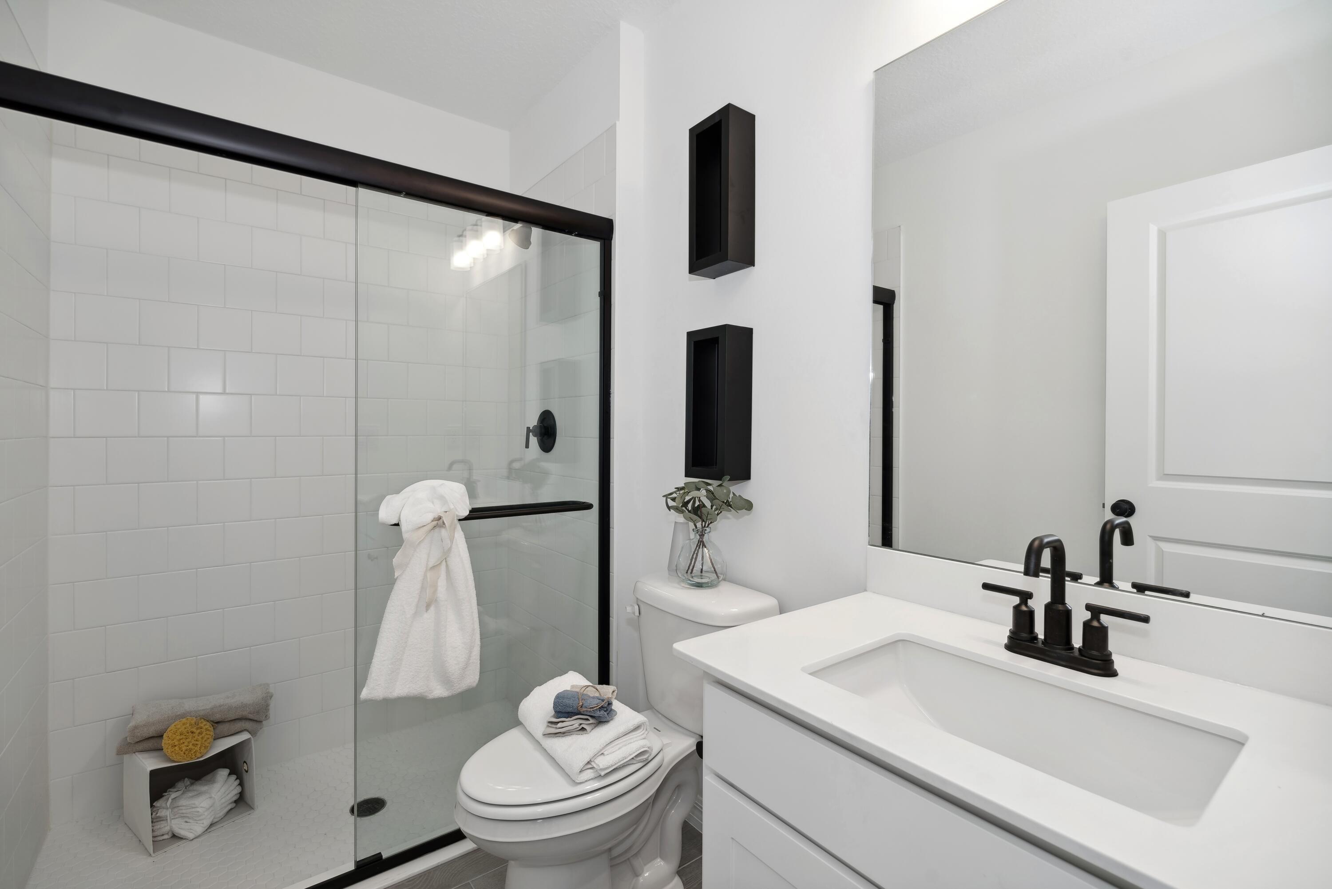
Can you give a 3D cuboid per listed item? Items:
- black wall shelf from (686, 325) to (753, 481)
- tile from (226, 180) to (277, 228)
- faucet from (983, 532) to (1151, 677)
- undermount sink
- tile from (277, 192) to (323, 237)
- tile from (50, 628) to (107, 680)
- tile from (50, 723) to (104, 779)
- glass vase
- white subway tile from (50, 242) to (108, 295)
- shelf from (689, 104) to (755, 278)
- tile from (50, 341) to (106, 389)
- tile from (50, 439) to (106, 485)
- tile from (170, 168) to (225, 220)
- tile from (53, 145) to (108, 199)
[{"bbox_3d":[0.144,-0.111,1.551,0.096,0.408,0.165,0,0,-36],"label":"black wall shelf"},{"bbox_3d":[-1.536,-0.882,2.061,0.151,0.152,0.009,0,0,-36],"label":"tile"},{"bbox_3d":[0.599,0.247,0.872,0.166,0.205,0.226,-1,2,-38],"label":"faucet"},{"bbox_3d":[0.422,0.415,0.705,0.280,0.160,0.440,0,0,-36],"label":"undermount sink"},{"bbox_3d":[-1.400,-0.881,2.132,0.152,0.152,0.010,-1,2,-37],"label":"tile"},{"bbox_3d":[-1.887,0.675,1.786,0.129,0.152,0.010,-1,2,-37],"label":"tile"},{"bbox_3d":[-1.888,0.985,1.786,0.129,0.152,0.010,-1,2,-37],"label":"tile"},{"bbox_3d":[0.100,0.320,1.612,0.145,0.152,0.145,0,1,0],"label":"glass vase"},{"bbox_3d":[-1.884,-0.563,1.786,0.129,0.152,0.010,-1,2,-37],"label":"white subway tile"},{"bbox_3d":[0.159,-0.712,1.592,0.099,0.419,0.169,-1,2,-37],"label":"shelf"},{"bbox_3d":[-1.897,-0.256,1.797,0.126,0.152,0.009,0,0,-36],"label":"tile"},{"bbox_3d":[-1.886,0.056,1.786,0.129,0.152,0.010,-1,2,-37],"label":"tile"},{"bbox_3d":[-1.658,-0.882,1.971,0.151,0.152,0.009,0,0,-36],"label":"tile"},{"bbox_3d":[-1.892,-0.876,1.798,0.124,0.152,0.009,0,0,-36],"label":"tile"}]

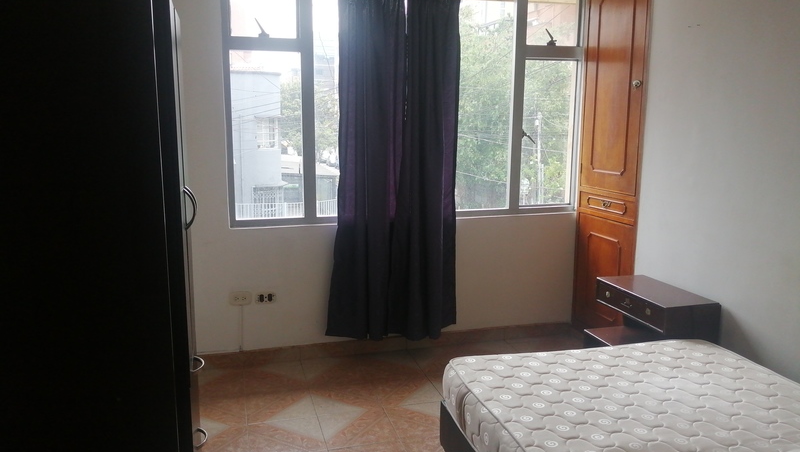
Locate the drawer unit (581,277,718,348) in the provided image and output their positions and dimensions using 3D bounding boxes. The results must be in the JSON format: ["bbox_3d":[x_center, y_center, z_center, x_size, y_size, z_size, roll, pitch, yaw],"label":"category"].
[{"bbox_3d":[1.272,0.619,3.131,0.352,0.588,0.570,-2,10,-16],"label":"drawer unit"}]

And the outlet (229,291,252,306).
[{"bbox_3d":[-0.925,0.423,3.495,0.121,0.082,0.015,-2,10,-16],"label":"outlet"}]

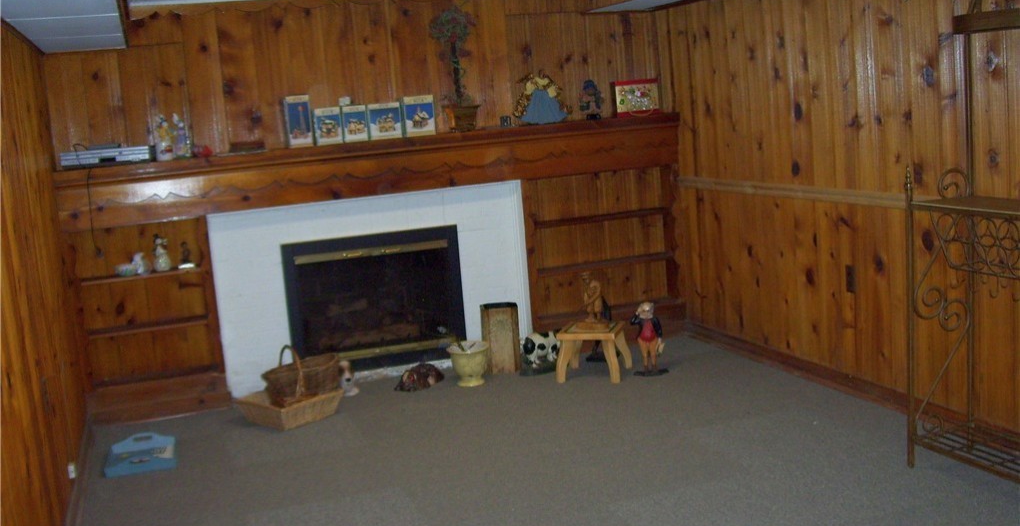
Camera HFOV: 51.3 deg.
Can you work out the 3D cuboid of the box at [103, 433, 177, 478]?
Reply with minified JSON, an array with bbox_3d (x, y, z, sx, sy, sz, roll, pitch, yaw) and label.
[{"bbox_3d":[-1.630,0.840,4.706,0.290,0.080,0.345,-7,9,-13],"label":"box"}]

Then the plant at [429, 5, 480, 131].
[{"bbox_3d":[-0.316,-1.119,6.145,0.265,0.710,0.250,-7,9,-18],"label":"plant"}]

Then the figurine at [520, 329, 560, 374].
[{"bbox_3d":[0.178,0.497,5.964,0.240,0.212,0.130,-6,9,-10],"label":"figurine"}]

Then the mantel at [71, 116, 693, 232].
[{"bbox_3d":[-0.667,-0.535,5.976,3.457,0.315,0.375,-7,9,-18],"label":"mantel"}]

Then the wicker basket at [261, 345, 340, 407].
[{"bbox_3d":[-1.049,0.543,5.288,0.400,0.255,0.220,-12,11,-39],"label":"wicker basket"}]

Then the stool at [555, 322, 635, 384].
[{"bbox_3d":[0.431,0.459,5.479,0.325,0.250,0.280,-2,9,20],"label":"stool"}]

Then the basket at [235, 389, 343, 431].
[{"bbox_3d":[-1.109,0.731,5.388,0.385,0.130,0.385,4,12,44],"label":"basket"}]

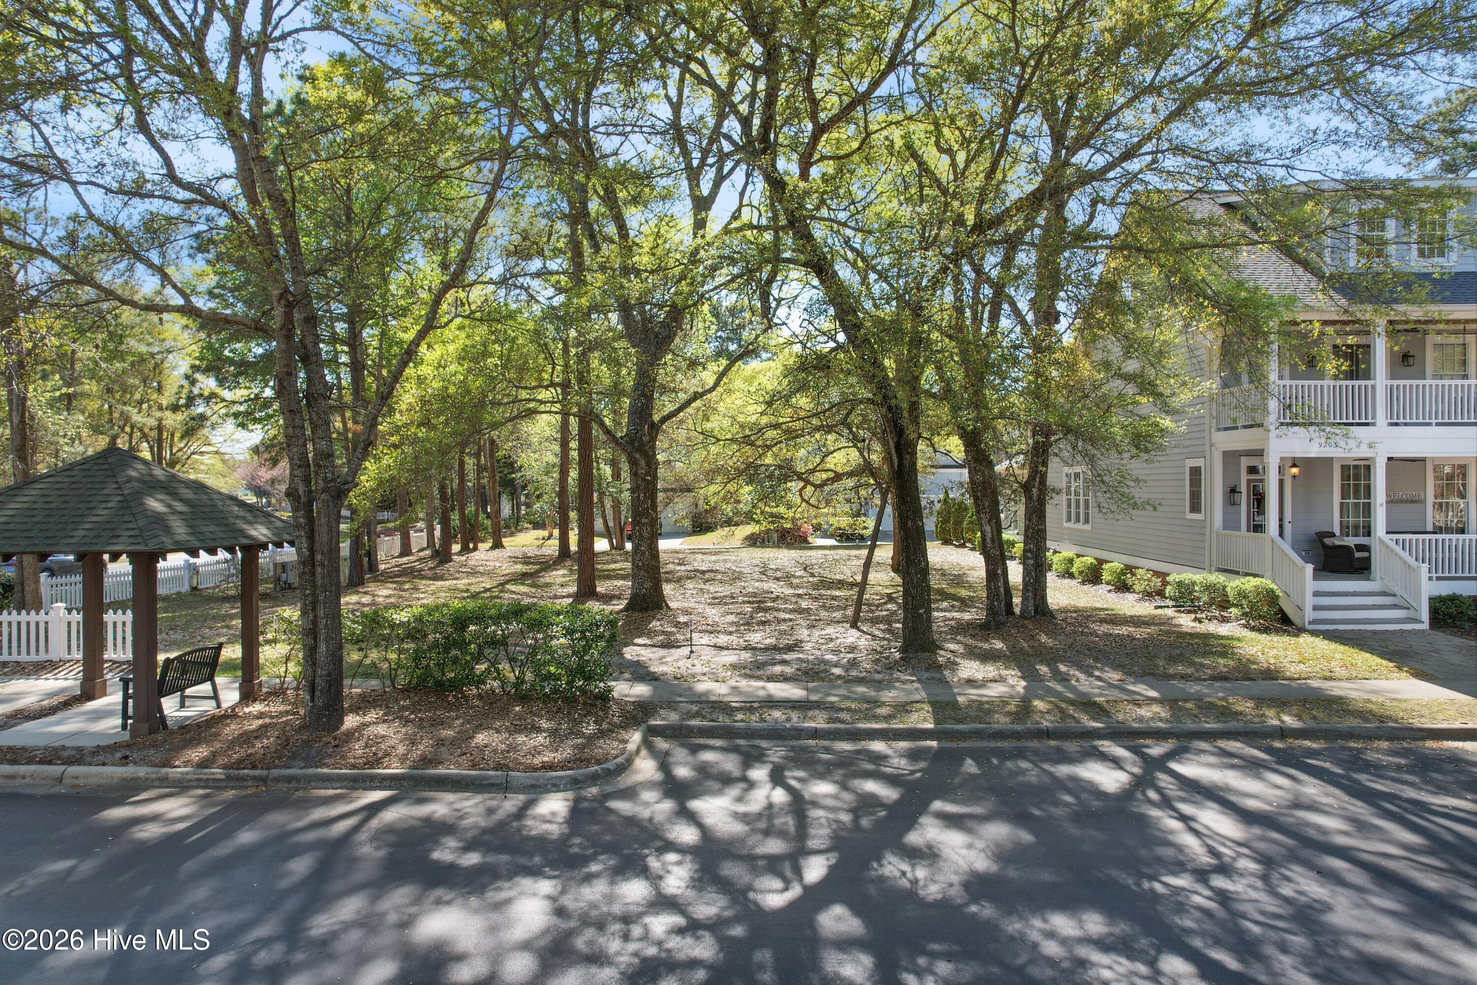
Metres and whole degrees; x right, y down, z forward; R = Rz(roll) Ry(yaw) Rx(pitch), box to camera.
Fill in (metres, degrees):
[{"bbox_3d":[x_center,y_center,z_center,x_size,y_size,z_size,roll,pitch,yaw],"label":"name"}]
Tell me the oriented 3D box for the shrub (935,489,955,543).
[{"bbox_3d":[9.383,1.085,41.000,0.880,2.450,0.880,0,1,1],"label":"shrub"}]

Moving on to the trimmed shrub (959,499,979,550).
[{"bbox_3d":[9.638,1.298,37.600,0.800,2.050,0.800,0,1,1],"label":"trimmed shrub"}]

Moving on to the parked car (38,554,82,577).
[{"bbox_3d":[-24.597,2.553,32.200,1.850,1.550,4.600,0,1,1],"label":"parked car"}]

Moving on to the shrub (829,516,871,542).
[{"bbox_3d":[5.280,1.724,42.800,1.950,1.250,1.600,0,1,1],"label":"shrub"}]

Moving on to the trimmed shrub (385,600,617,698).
[{"bbox_3d":[-3.135,2.081,12.050,2.920,1.200,0.920,0,1,1],"label":"trimmed shrub"}]

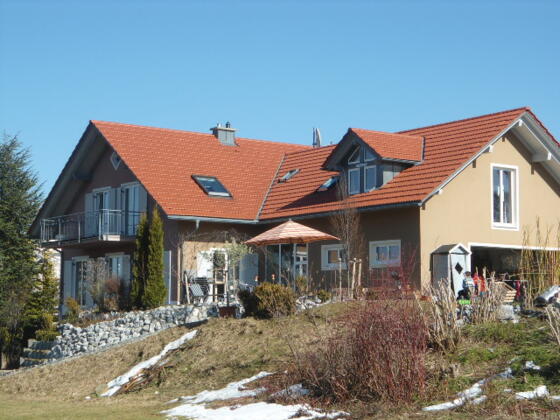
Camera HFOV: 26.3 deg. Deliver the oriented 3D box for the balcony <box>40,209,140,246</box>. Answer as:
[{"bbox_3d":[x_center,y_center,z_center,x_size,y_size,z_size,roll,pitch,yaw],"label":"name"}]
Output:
[{"bbox_3d":[-7.351,0.815,47.006,1.894,1.139,5.094,4,-7,-36],"label":"balcony"}]

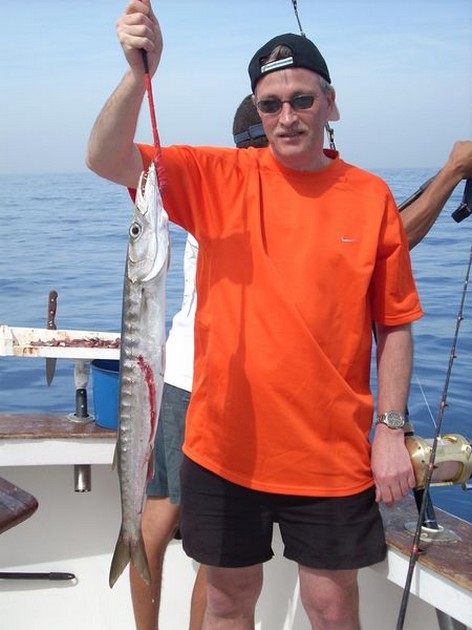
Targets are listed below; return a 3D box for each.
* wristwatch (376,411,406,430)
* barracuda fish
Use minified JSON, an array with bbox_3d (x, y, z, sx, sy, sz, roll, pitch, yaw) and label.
[{"bbox_3d":[0.337,0.229,2.130,0.066,0.042,0.058,8,3,-5],"label":"wristwatch"},{"bbox_3d":[-0.163,0.113,1.674,0.081,0.742,0.058,6,9,11],"label":"barracuda fish"}]

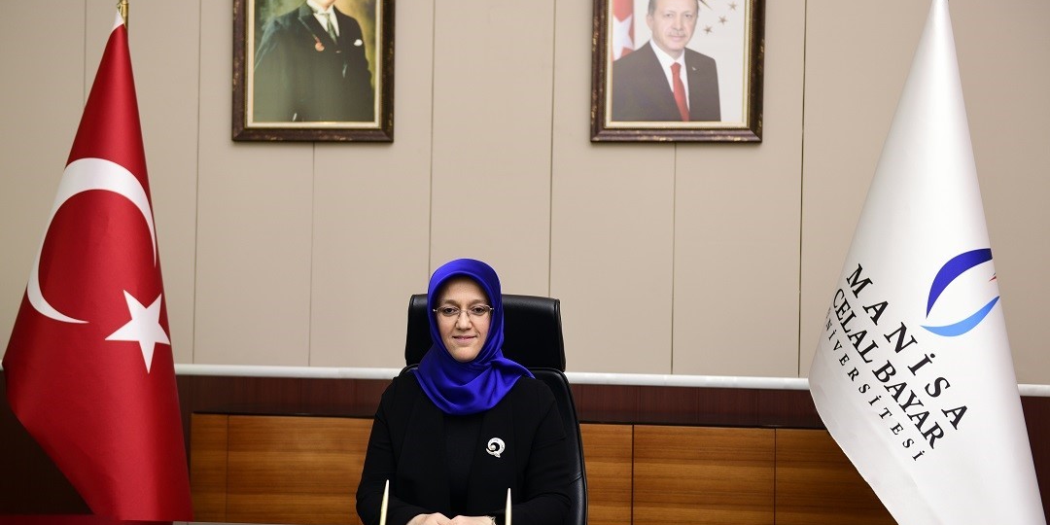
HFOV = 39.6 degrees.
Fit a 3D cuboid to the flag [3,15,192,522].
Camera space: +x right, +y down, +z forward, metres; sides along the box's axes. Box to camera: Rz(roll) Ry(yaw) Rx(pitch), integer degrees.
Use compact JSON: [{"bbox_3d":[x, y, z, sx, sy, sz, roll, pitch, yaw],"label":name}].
[{"bbox_3d":[-1.231,0.128,4.220,0.540,1.700,0.350,1,-2,0],"label":"flag"}]

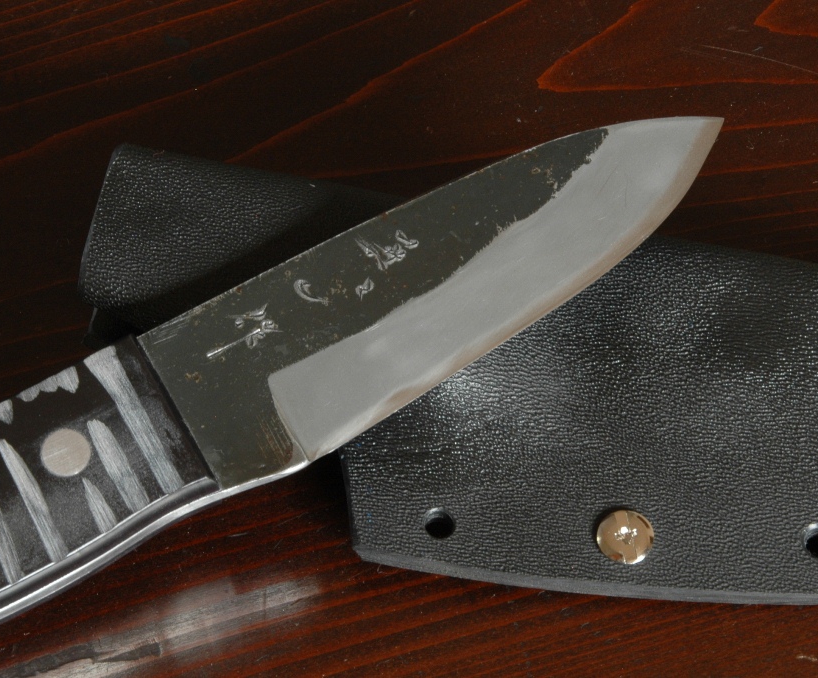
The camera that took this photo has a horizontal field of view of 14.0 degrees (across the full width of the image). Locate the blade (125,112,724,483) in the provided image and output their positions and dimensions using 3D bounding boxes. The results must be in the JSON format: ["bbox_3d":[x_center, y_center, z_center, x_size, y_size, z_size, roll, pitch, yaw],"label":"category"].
[{"bbox_3d":[0.007,-0.007,0.436,0.082,0.003,0.026,-27,71,-5],"label":"blade"}]

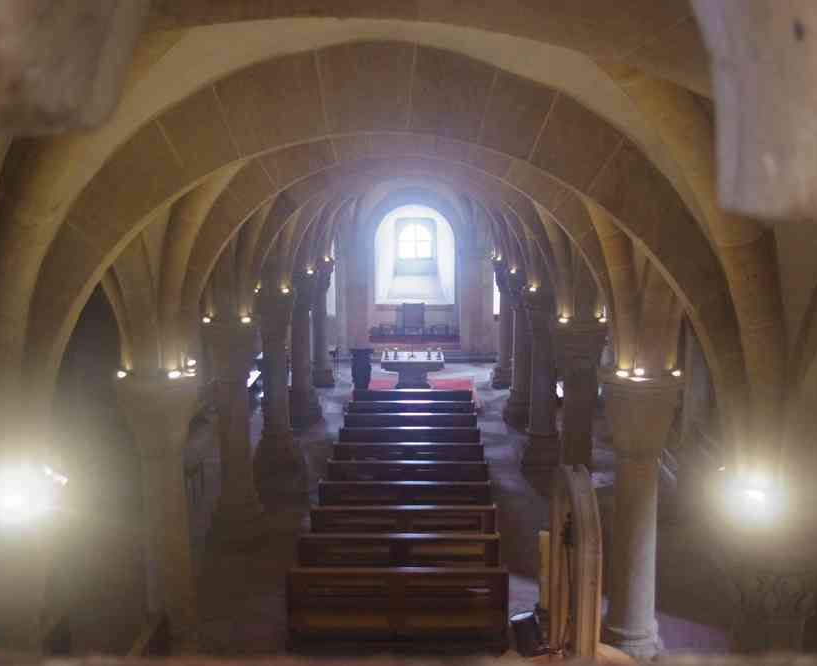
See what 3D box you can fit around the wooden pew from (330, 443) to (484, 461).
[{"bbox_3d":[0.008,2.213,13.585,2.400,1.000,0.580,0,10,1],"label":"wooden pew"}]

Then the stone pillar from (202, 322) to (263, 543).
[{"bbox_3d":[-2.459,1.459,11.501,0.760,3.280,0.760,0,10,1],"label":"stone pillar"}]

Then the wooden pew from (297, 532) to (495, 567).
[{"bbox_3d":[-0.089,2.847,10.209,2.411,0.920,0.600,0,10,2],"label":"wooden pew"}]

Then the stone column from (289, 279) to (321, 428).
[{"bbox_3d":[-2.216,0.326,18.010,0.700,3.279,0.700,0,10,1],"label":"stone column"}]

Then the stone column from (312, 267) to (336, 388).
[{"bbox_3d":[-2.174,-0.218,21.177,0.630,3.279,0.630,0,10,1],"label":"stone column"}]

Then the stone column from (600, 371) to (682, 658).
[{"bbox_3d":[2.269,1.996,8.247,0.750,3.280,0.750,0,10,1],"label":"stone column"}]

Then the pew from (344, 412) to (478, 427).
[{"bbox_3d":[0.050,1.905,15.317,2.400,1.000,0.580,0,10,1],"label":"pew"}]

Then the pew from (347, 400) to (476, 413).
[{"bbox_3d":[0.072,1.751,16.183,2.400,1.000,0.580,0,10,1],"label":"pew"}]

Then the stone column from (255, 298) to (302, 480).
[{"bbox_3d":[-2.320,0.901,14.630,0.800,3.280,0.800,0,10,1],"label":"stone column"}]

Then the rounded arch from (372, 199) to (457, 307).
[{"bbox_3d":[0.211,-2.546,27.000,2.750,3.320,0.800,0,10,1],"label":"rounded arch"}]

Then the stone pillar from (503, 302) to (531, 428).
[{"bbox_3d":[2.454,0.439,17.662,0.780,3.050,0.780,0,10,1],"label":"stone pillar"}]

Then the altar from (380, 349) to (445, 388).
[{"bbox_3d":[0.126,0.995,20.992,1.548,0.920,1.150,0,10,1],"label":"altar"}]

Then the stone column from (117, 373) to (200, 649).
[{"bbox_3d":[-2.344,1.968,8.449,0.790,3.279,0.790,0,10,1],"label":"stone column"}]

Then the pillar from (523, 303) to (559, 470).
[{"bbox_3d":[2.268,0.856,14.744,0.700,3.279,0.700,0,10,1],"label":"pillar"}]

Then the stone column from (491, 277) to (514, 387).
[{"bbox_3d":[2.353,-0.237,21.108,0.620,3.279,0.620,0,10,1],"label":"stone column"}]

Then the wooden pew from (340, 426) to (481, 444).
[{"bbox_3d":[0.031,2.077,14.692,2.411,0.920,0.600,0,10,2],"label":"wooden pew"}]

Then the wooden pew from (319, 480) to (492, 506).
[{"bbox_3d":[-0.035,2.521,11.852,2.400,1.000,0.580,0,10,1],"label":"wooden pew"}]

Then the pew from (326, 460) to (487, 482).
[{"bbox_3d":[-0.017,2.385,12.899,2.411,0.920,0.600,0,10,2],"label":"pew"}]

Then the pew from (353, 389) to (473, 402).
[{"bbox_3d":[0.093,1.597,17.049,2.400,1.000,0.580,0,10,1],"label":"pew"}]

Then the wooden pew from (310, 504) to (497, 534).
[{"bbox_3d":[-0.065,2.693,11.106,2.411,0.920,0.600,0,10,2],"label":"wooden pew"}]

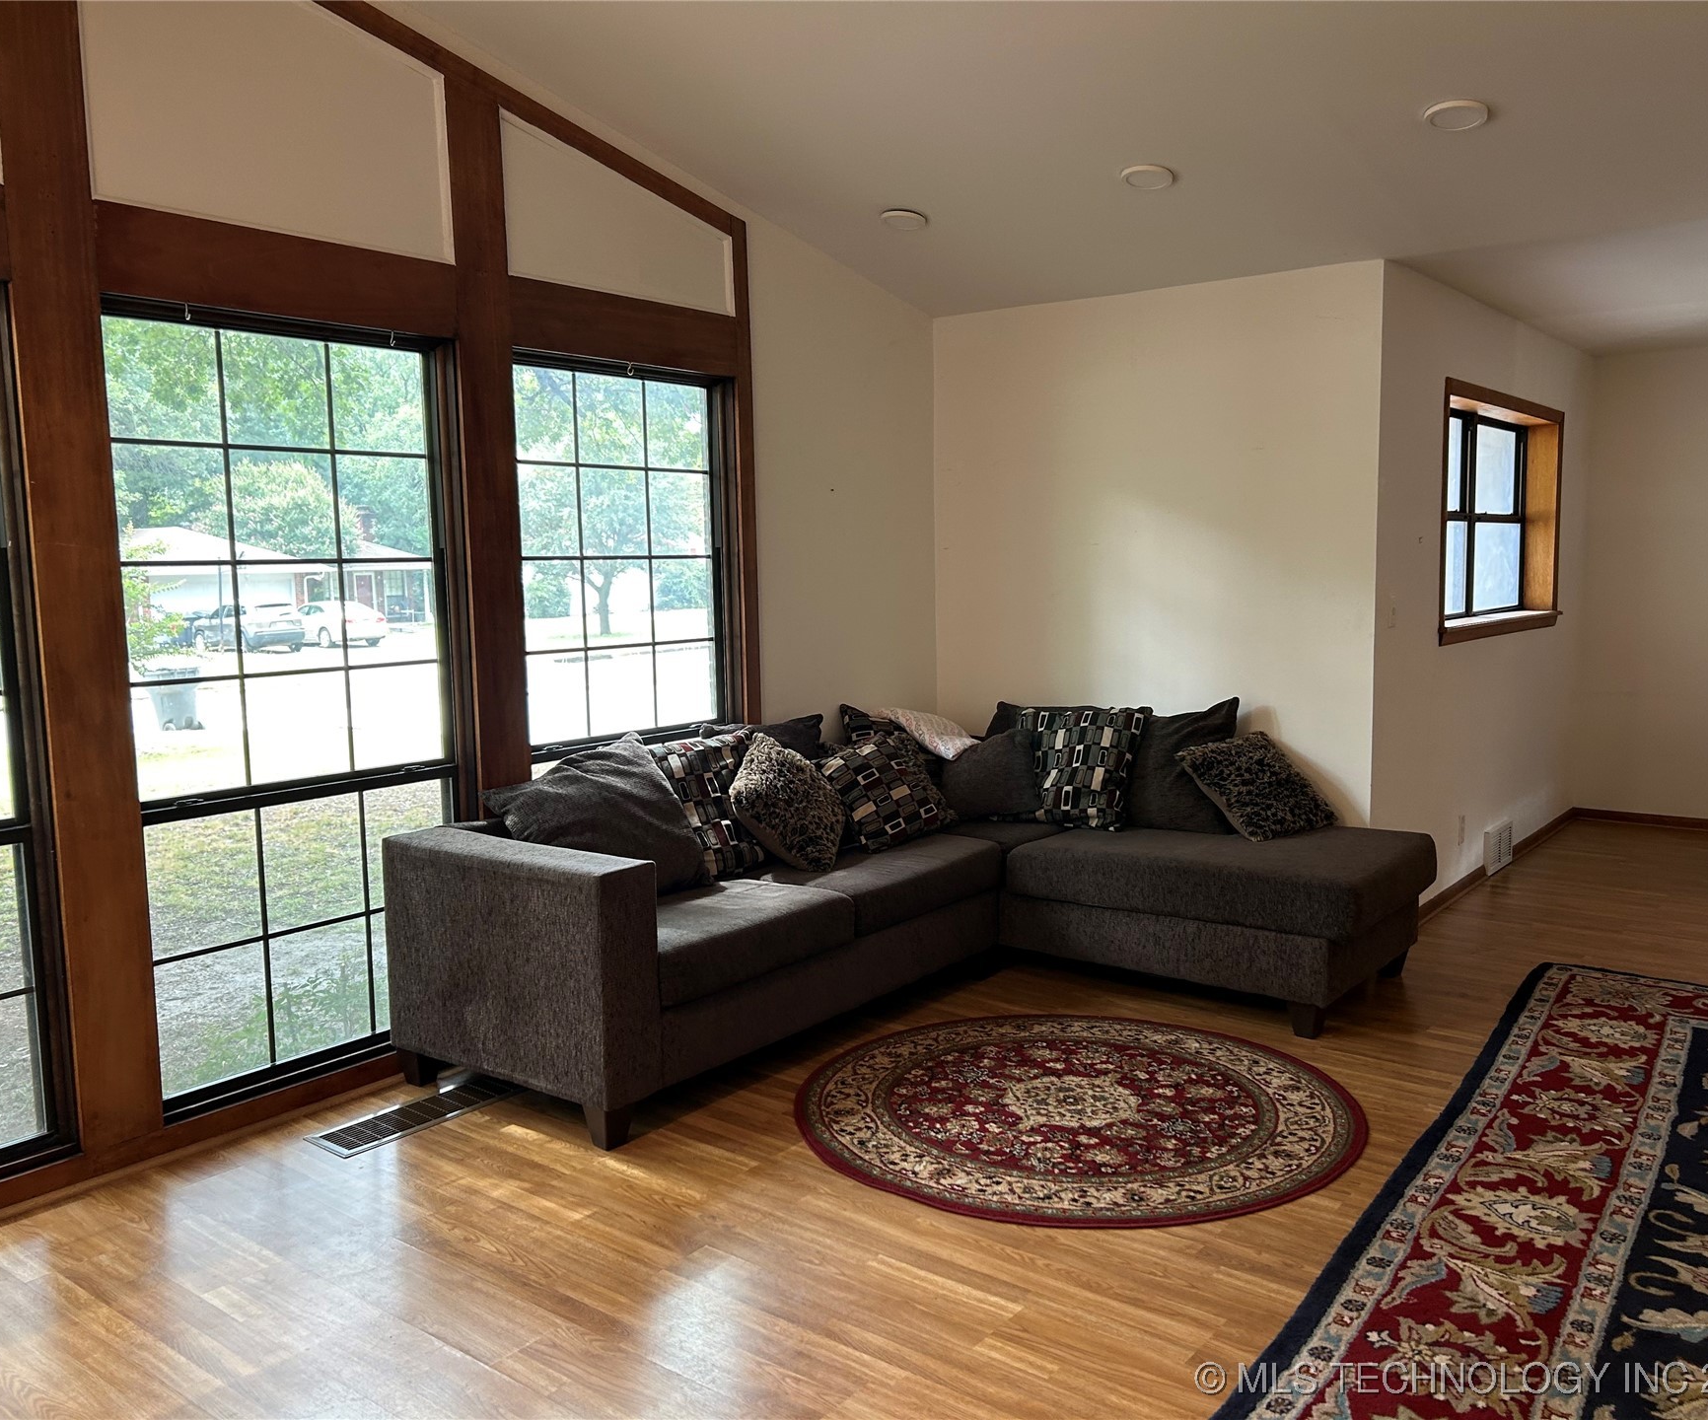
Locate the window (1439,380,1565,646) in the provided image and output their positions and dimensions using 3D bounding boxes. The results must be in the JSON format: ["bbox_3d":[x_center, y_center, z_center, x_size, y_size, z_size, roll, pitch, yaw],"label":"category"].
[{"bbox_3d":[2.828,-0.855,6.312,0.170,1.029,2.000,4,8,38],"label":"window"}]

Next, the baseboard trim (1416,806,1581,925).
[{"bbox_3d":[2.915,0.696,6.458,0.025,0.066,3.183,4,8,38],"label":"baseboard trim"}]

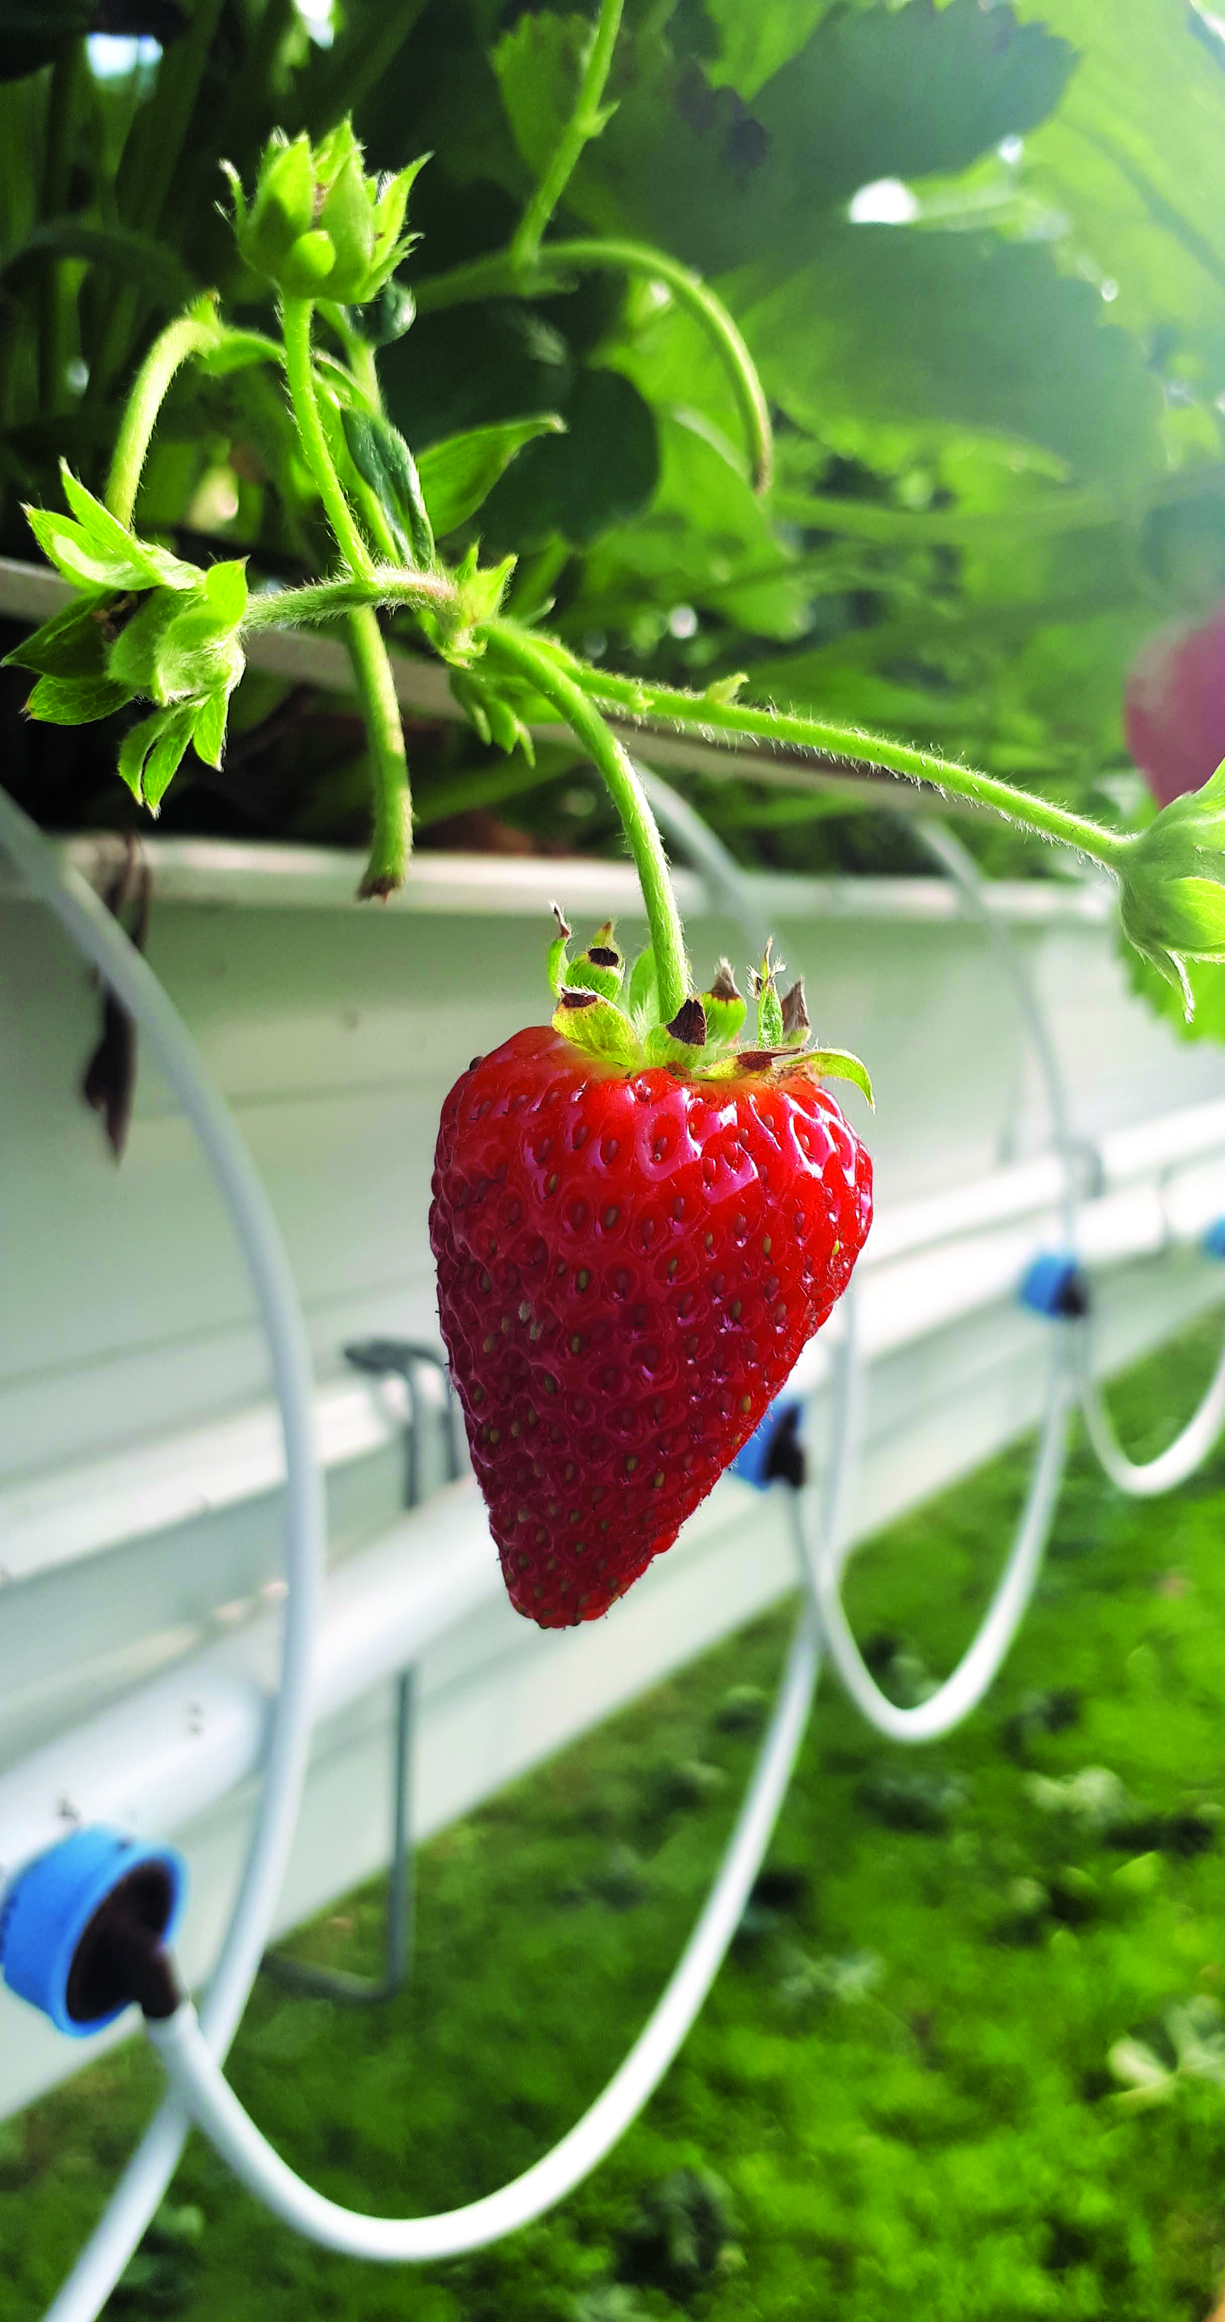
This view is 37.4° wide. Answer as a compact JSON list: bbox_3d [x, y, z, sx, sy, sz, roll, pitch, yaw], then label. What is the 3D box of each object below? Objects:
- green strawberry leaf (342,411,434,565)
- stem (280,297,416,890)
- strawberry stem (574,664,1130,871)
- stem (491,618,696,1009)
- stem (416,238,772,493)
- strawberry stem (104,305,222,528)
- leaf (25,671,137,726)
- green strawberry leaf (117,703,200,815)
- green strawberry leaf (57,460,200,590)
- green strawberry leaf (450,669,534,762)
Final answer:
[{"bbox_3d":[-0.022,-0.066,0.178,0.006,0.017,0.005,-25,3,-15],"label":"green strawberry leaf"},{"bbox_3d":[-0.025,-0.054,0.173,0.011,0.057,0.010,-5,3,0],"label":"stem"},{"bbox_3d":[0.021,-0.036,0.162,0.052,0.005,0.006,18,0,0],"label":"strawberry stem"},{"bbox_3d":[-0.001,-0.031,0.162,0.008,0.039,0.006,-26,0,0],"label":"stem"},{"bbox_3d":[-0.002,-0.082,0.187,0.037,0.026,0.011,-1,5,9],"label":"stem"},{"bbox_3d":[-0.043,-0.071,0.173,0.006,0.023,0.005,25,0,0],"label":"strawberry stem"},{"bbox_3d":[-0.048,-0.041,0.162,0.010,0.004,0.004,-2,5,0],"label":"leaf"},{"bbox_3d":[-0.043,-0.038,0.170,0.007,0.011,0.005,9,3,0],"label":"green strawberry leaf"},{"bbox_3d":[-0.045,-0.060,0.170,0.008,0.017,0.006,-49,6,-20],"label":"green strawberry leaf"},{"bbox_3d":[-0.011,-0.041,0.166,0.007,0.009,0.005,-2,5,0],"label":"green strawberry leaf"}]

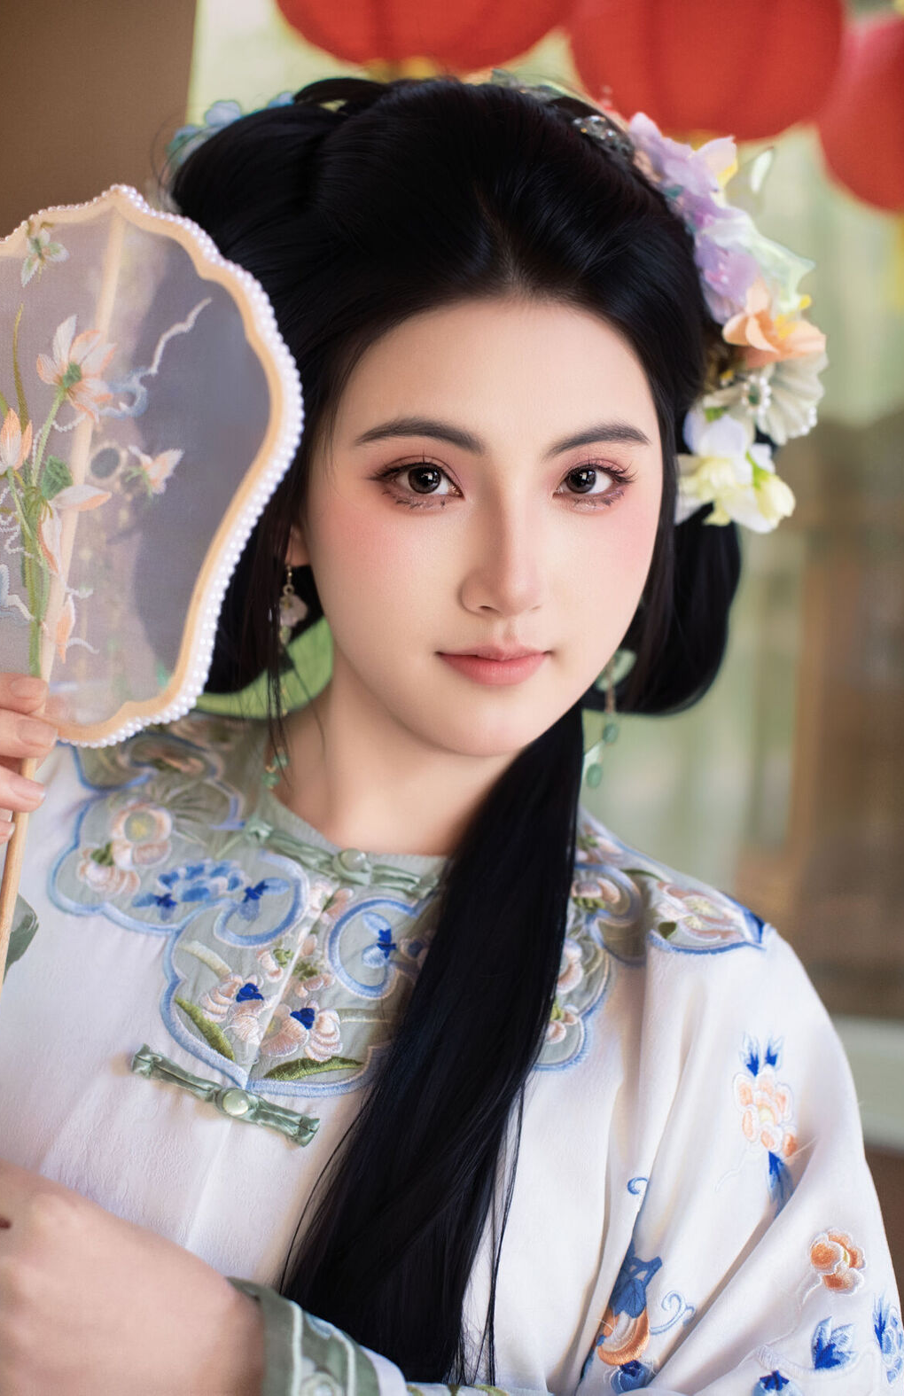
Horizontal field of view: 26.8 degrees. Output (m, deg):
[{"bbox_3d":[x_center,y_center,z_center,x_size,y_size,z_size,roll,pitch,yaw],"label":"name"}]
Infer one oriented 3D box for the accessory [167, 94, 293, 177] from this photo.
[{"bbox_3d":[-0.100,-0.254,0.860,0.062,0.043,0.040,3,5,-6],"label":"accessory"}]

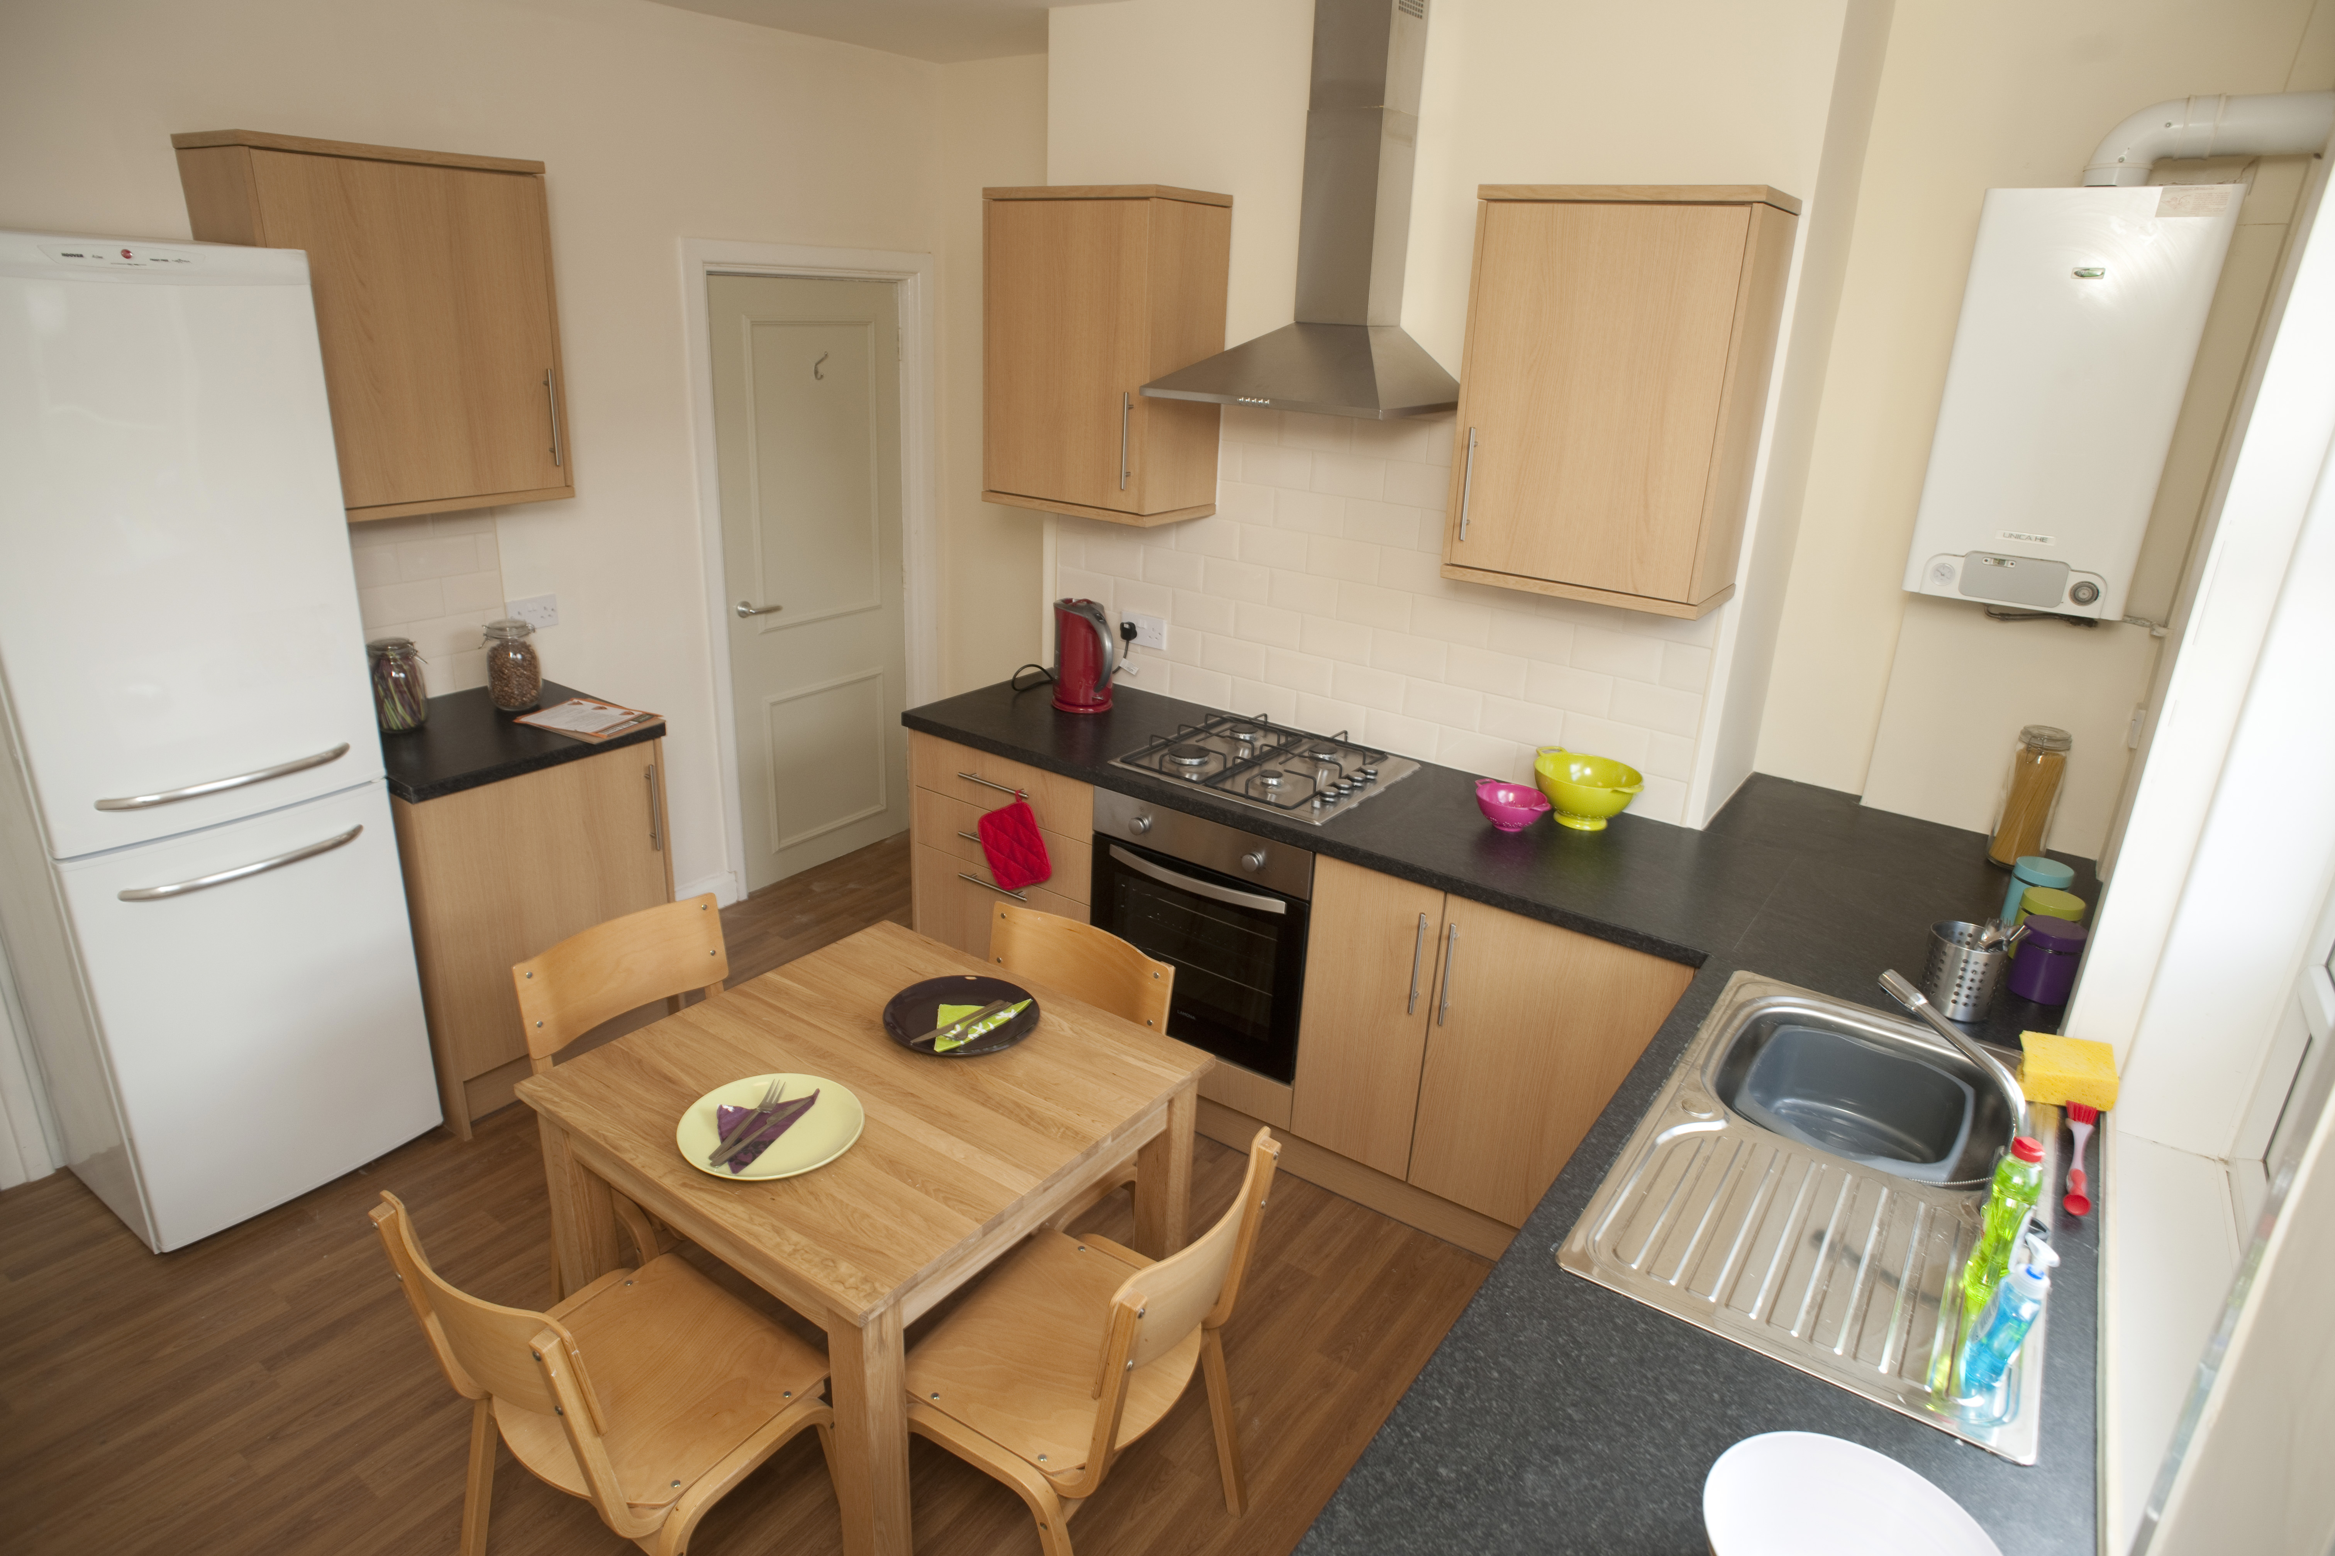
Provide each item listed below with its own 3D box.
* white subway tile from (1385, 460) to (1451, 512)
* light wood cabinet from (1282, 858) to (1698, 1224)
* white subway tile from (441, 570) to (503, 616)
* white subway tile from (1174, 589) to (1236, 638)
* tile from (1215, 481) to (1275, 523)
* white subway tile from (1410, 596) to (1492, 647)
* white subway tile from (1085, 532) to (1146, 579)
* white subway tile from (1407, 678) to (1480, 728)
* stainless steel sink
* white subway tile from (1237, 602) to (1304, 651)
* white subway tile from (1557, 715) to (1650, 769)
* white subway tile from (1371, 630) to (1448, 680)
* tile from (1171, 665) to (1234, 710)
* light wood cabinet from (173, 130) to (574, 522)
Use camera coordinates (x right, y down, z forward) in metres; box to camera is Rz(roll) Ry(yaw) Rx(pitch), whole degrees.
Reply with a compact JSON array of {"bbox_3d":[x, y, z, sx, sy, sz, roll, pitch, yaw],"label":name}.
[{"bbox_3d":[0.607,-0.685,3.047,0.200,0.100,0.010,16,24,32],"label":"white subway tile"},{"bbox_3d":[0.796,0.504,2.892,0.805,0.710,0.580,16,25,32],"label":"light wood cabinet"},{"bbox_3d":[-1.887,-0.502,3.522,0.010,0.100,0.163,16,24,32],"label":"white subway tile"},{"bbox_3d":[0.094,-0.448,3.523,0.200,0.100,0.008,16,25,32],"label":"white subway tile"},{"bbox_3d":[0.189,-0.705,3.350,0.200,0.100,0.010,16,24,32],"label":"tile"},{"bbox_3d":[0.668,-0.371,3.068,0.198,0.099,0.009,16,25,32],"label":"white subway tile"},{"bbox_3d":[-0.146,-0.609,3.620,0.200,0.100,0.010,16,25,32],"label":"white subway tile"},{"bbox_3d":[0.670,-0.180,3.164,0.200,0.100,0.010,16,25,32],"label":"white subway tile"},{"bbox_3d":[0.936,0.587,1.829,0.500,0.160,0.940,16,25,32],"label":"stainless steel sink"},{"bbox_3d":[0.264,-0.397,3.407,0.200,0.100,0.010,16,24,32],"label":"white subway tile"},{"bbox_3d":[0.996,-0.085,2.953,0.200,0.100,0.010,16,25,32],"label":"white subway tile"},{"bbox_3d":[0.587,-0.298,3.167,0.198,0.100,0.010,16,25,32],"label":"white subway tile"},{"bbox_3d":[0.088,-0.251,3.555,0.198,0.100,0.010,16,25,32],"label":"tile"},{"bbox_3d":[-1.736,-1.006,2.935,0.306,0.753,0.611,16,25,32],"label":"light wood cabinet"}]

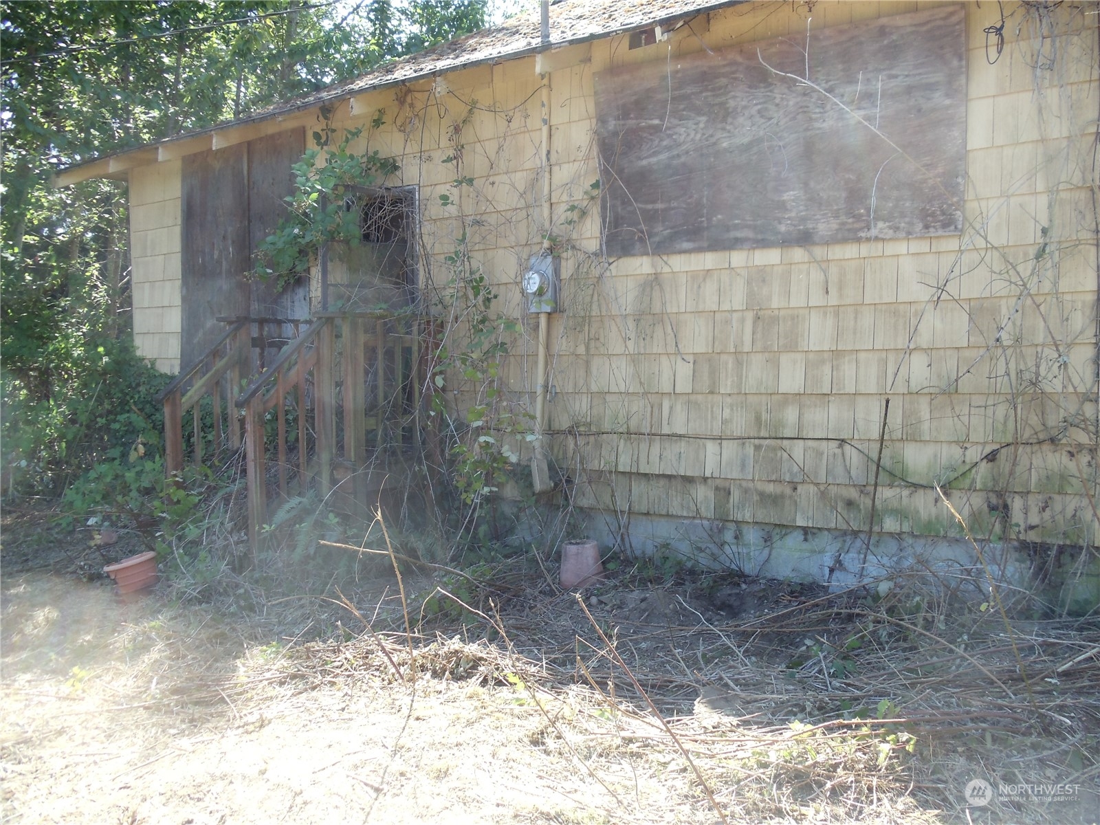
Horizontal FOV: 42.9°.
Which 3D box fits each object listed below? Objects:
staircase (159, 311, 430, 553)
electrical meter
[{"bbox_3d":[-1.888,0.128,10.519,1.184,1.724,1.816,1,2,44],"label":"staircase"},{"bbox_3d":[-0.073,-0.919,9.875,0.215,0.430,0.200,1,2,44],"label":"electrical meter"}]

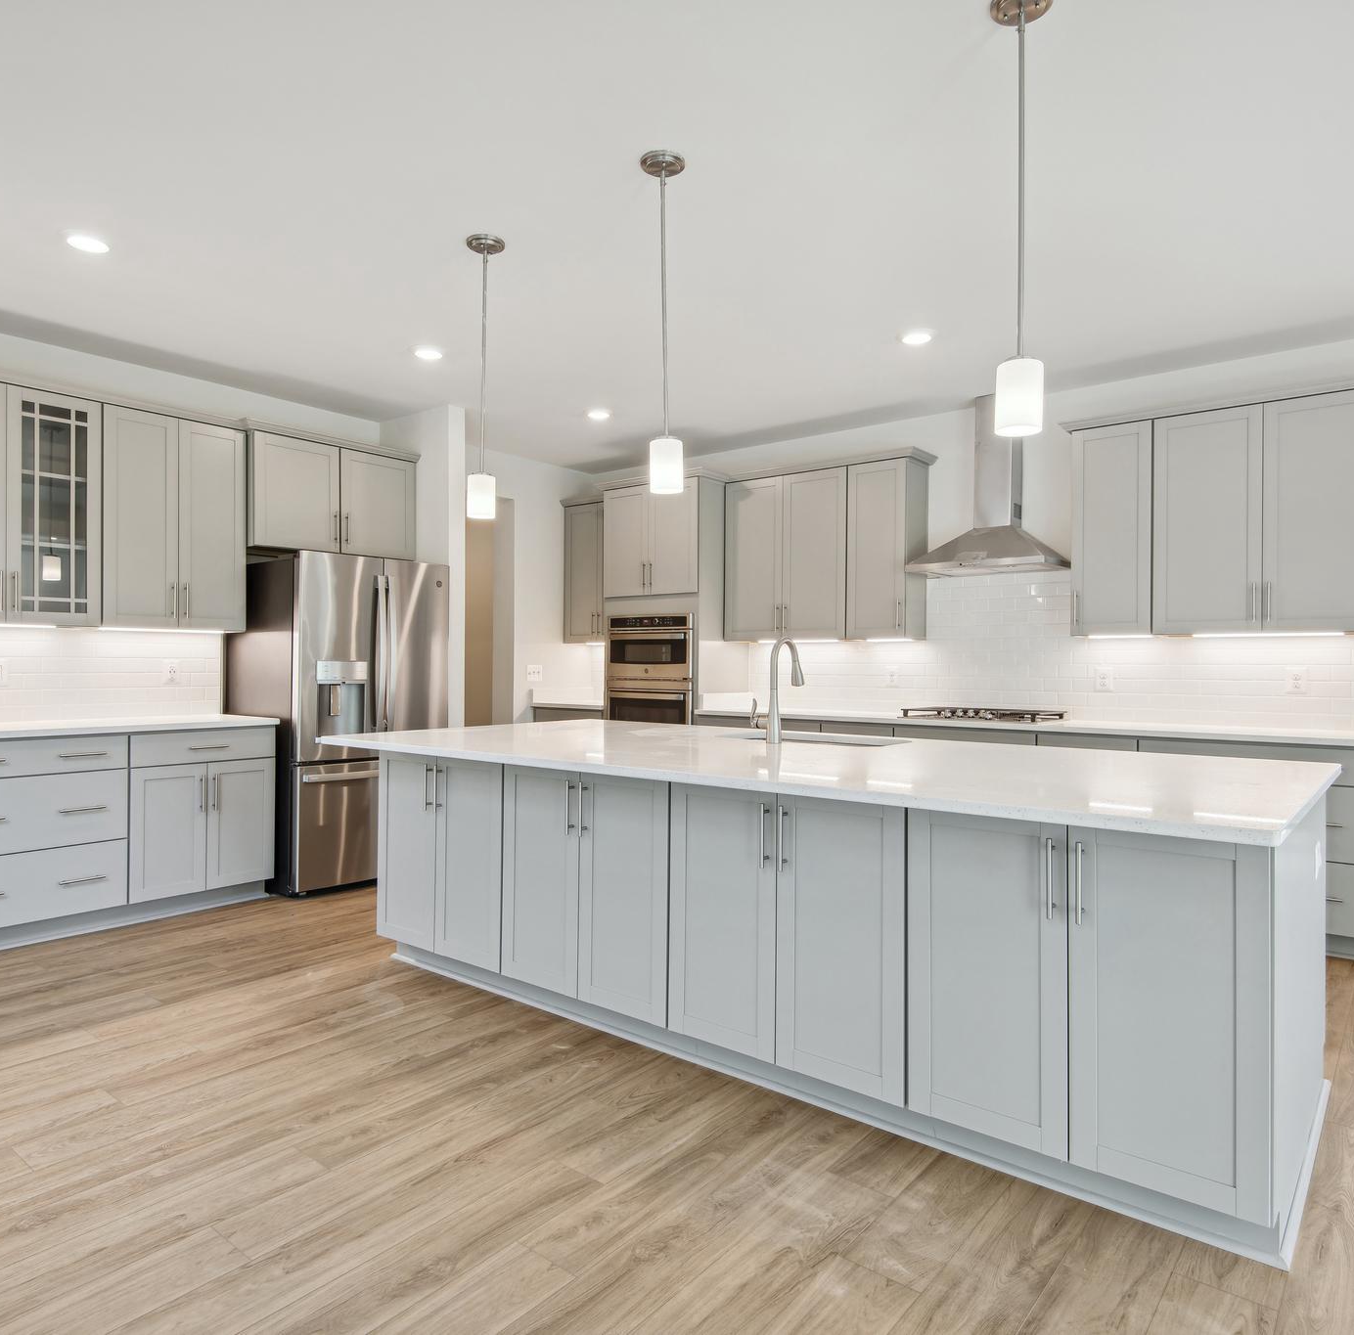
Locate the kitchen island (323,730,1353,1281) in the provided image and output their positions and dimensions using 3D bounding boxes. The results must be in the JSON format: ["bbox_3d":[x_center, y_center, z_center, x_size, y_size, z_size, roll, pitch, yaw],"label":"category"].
[{"bbox_3d":[0.281,0.747,3.311,3.390,0.905,1.490,0,0,38],"label":"kitchen island"}]

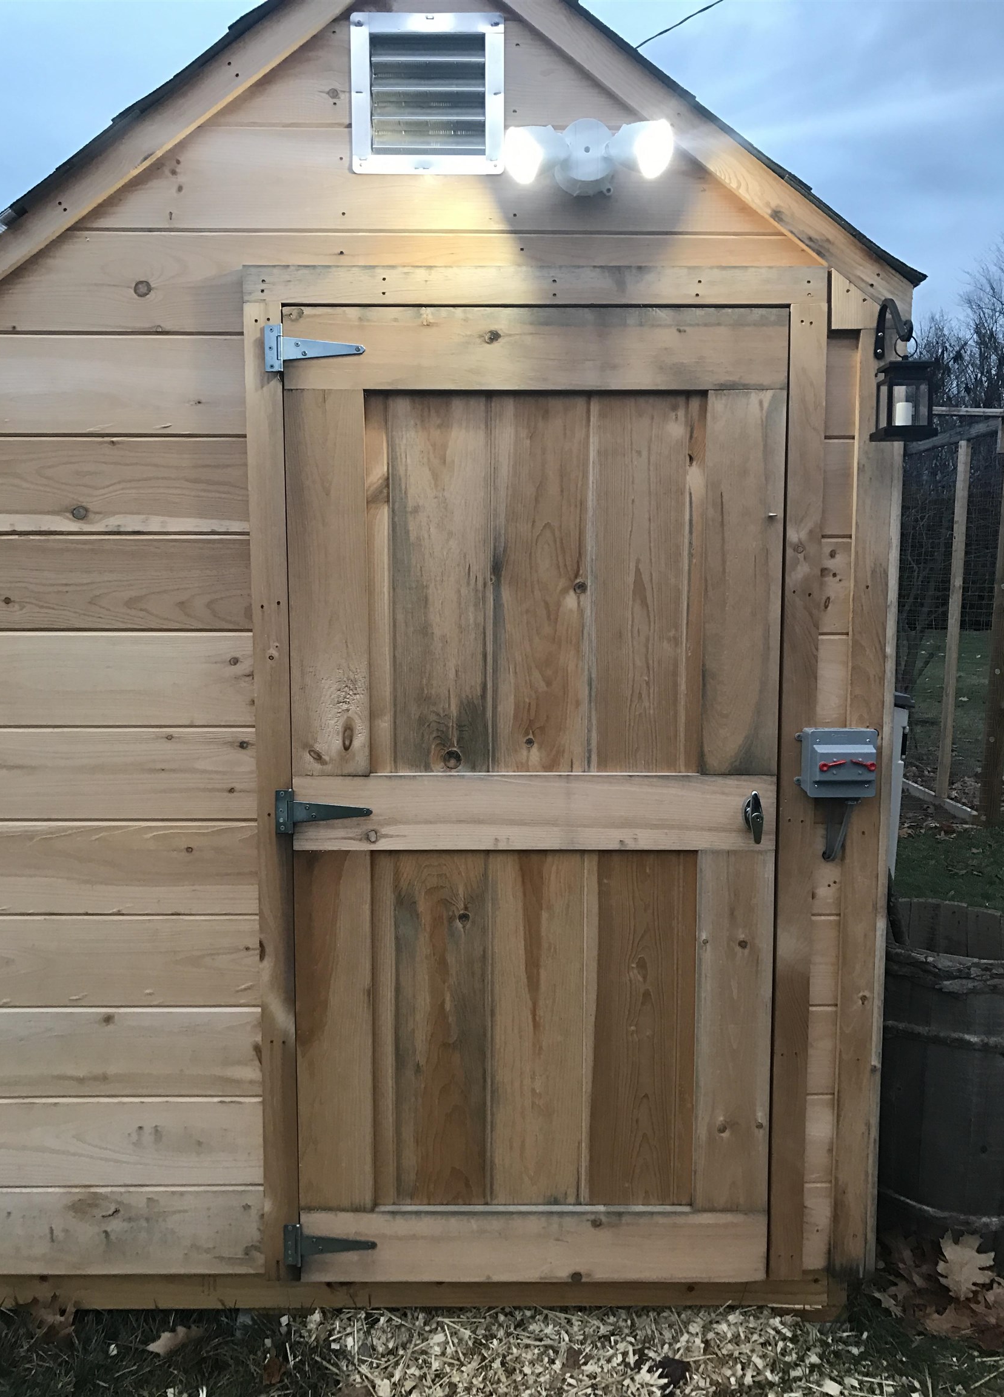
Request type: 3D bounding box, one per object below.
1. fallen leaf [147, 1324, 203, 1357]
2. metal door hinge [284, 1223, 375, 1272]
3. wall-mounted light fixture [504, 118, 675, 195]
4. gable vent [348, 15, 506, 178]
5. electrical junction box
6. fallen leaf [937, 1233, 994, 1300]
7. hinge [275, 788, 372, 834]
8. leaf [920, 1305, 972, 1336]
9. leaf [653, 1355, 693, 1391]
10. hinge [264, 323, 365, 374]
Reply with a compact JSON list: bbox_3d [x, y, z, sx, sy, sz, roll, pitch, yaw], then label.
[{"bbox_3d":[-0.581,1.144,2.010,0.095,0.024,0.045,2,5,18],"label":"fallen leaf"},{"bbox_3d":[-0.320,1.019,2.102,0.175,0.079,0.016,0,5,0],"label":"metal door hinge"},{"bbox_3d":[0.144,-0.919,1.917,0.280,0.136,0.160,0,6,-1],"label":"wall-mounted light fixture"},{"bbox_3d":[-0.128,-1.038,1.943,0.263,0.263,0.035,0,5,0],"label":"gable vent"},{"bbox_3d":[0.589,0.115,1.990,0.128,0.118,0.076,0,5,0],"label":"electrical junction box"},{"bbox_3d":[0.936,1.146,2.280,0.117,0.128,0.030,3,-19,23],"label":"fallen leaf"},{"bbox_3d":[-0.328,0.211,2.085,0.178,0.082,0.012,0,6,-1],"label":"hinge"},{"bbox_3d":[0.854,1.196,2.170,0.100,0.022,0.065,2,24,23],"label":"leaf"},{"bbox_3d":[0.292,1.156,1.935,0.060,0.025,0.065,0,5,0],"label":"leaf"},{"bbox_3d":[-0.324,-0.606,1.956,0.176,0.079,0.016,0,5,0],"label":"hinge"}]

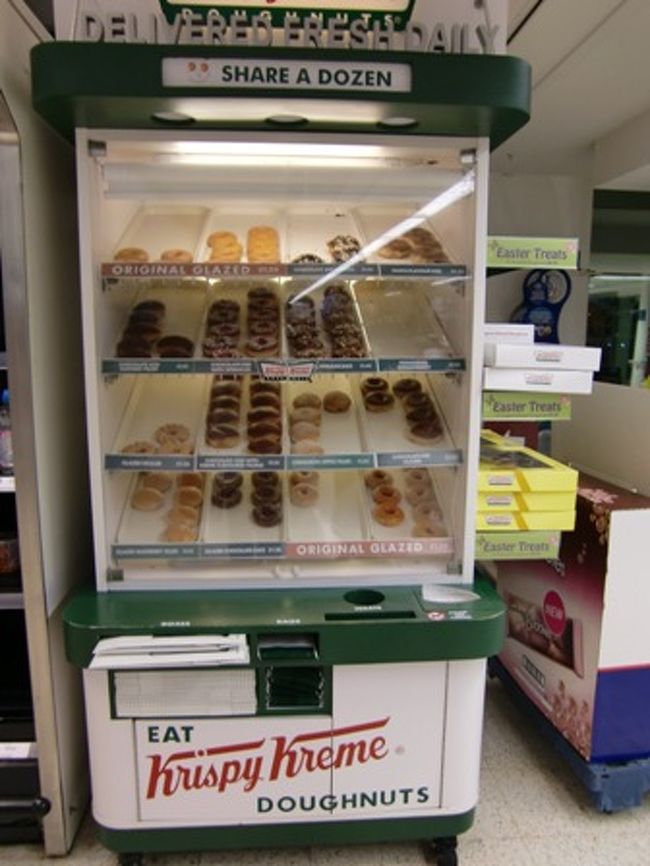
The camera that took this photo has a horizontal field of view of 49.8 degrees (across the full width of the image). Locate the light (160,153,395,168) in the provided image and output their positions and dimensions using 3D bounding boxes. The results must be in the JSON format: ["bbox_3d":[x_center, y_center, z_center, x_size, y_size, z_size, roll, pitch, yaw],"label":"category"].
[{"bbox_3d":[-0.124,-0.703,1.803,0.620,0.036,0.040,0,8,-4],"label":"light"}]

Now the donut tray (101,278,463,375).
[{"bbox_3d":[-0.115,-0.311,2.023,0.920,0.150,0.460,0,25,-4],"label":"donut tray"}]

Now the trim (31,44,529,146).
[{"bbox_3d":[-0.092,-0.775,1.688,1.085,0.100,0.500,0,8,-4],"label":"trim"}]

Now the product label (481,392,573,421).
[{"bbox_3d":[0.531,-0.071,1.848,0.240,0.070,0.015,0,8,-4],"label":"product label"}]

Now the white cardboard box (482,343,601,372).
[{"bbox_3d":[0.564,-0.219,1.976,0.275,0.058,0.350,2,8,-4],"label":"white cardboard box"}]

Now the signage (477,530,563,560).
[{"bbox_3d":[0.521,0.307,1.903,0.240,0.073,0.015,0,8,-4],"label":"signage"}]

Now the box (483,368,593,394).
[{"bbox_3d":[0.543,-0.163,1.982,0.280,0.056,0.350,2,8,-4],"label":"box"}]

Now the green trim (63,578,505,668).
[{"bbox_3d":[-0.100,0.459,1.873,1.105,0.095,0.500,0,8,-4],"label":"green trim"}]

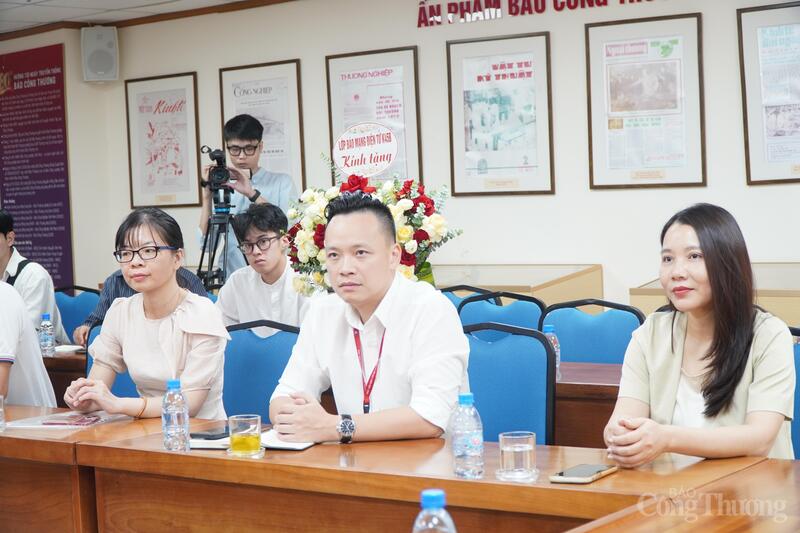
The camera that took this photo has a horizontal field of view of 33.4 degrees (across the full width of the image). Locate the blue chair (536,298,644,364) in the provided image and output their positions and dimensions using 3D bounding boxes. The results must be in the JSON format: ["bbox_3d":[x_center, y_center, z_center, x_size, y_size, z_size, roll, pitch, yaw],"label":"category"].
[{"bbox_3d":[0.513,0.584,4.391,0.430,0.910,0.550,0,4,40],"label":"blue chair"}]

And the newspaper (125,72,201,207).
[{"bbox_3d":[-1.358,-0.711,7.638,0.574,0.748,0.030,0,4,36],"label":"newspaper"}]

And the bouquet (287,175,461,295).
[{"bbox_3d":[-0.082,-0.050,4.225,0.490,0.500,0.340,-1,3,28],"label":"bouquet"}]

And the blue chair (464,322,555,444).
[{"bbox_3d":[0.154,0.659,3.719,0.430,0.947,0.570,0,3,31],"label":"blue chair"}]

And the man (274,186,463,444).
[{"bbox_3d":[-0.043,0.475,3.185,0.510,1.300,0.660,-1,3,29],"label":"man"}]

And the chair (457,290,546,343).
[{"bbox_3d":[0.282,0.593,4.891,0.430,0.947,0.570,-1,3,29],"label":"chair"}]

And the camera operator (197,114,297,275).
[{"bbox_3d":[-0.656,0.179,6.019,0.470,1.726,0.440,-2,3,5],"label":"camera operator"}]

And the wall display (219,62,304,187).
[{"bbox_3d":[-0.745,-0.712,7.187,0.579,0.748,0.030,0,4,36],"label":"wall display"}]

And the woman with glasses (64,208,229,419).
[{"bbox_3d":[-0.757,0.501,3.815,0.460,1.320,0.680,0,4,40],"label":"woman with glasses"}]

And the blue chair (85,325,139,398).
[{"bbox_3d":[-1.061,0.648,4.385,0.430,0.910,0.550,0,4,35],"label":"blue chair"}]

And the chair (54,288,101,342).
[{"bbox_3d":[-1.703,0.595,6.308,0.430,0.947,0.570,0,4,34],"label":"chair"}]

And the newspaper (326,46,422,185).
[{"bbox_3d":[-0.143,-0.717,6.797,0.560,0.754,0.030,0,4,33],"label":"newspaper"}]

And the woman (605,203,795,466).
[{"bbox_3d":[0.657,0.495,2.739,0.460,1.250,0.640,0,4,34],"label":"woman"}]

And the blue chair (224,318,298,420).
[{"bbox_3d":[-0.539,0.667,4.061,0.430,0.947,0.570,-1,3,27],"label":"blue chair"}]

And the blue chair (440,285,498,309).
[{"bbox_3d":[0.110,0.549,5.356,0.550,0.910,0.430,-5,4,-44],"label":"blue chair"}]

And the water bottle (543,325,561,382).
[{"bbox_3d":[0.431,0.245,3.804,0.062,0.155,0.062,-2,3,0],"label":"water bottle"}]

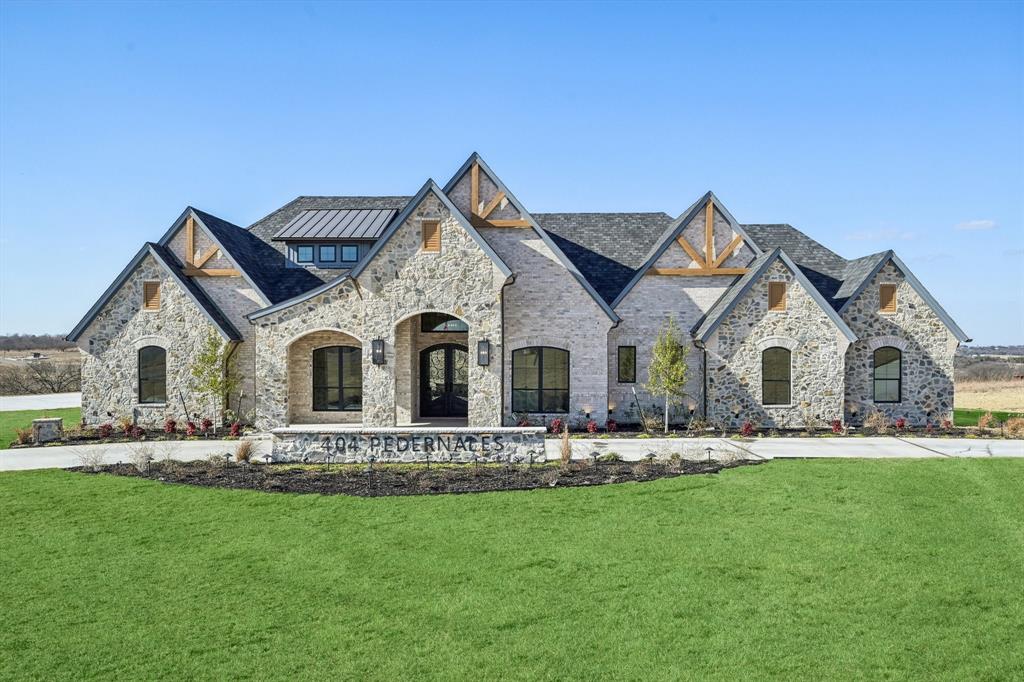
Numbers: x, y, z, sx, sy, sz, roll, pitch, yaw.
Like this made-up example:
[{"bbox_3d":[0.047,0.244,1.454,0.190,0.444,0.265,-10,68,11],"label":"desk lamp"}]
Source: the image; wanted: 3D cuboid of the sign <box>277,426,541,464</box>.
[{"bbox_3d":[-2.470,2.510,20.600,6.600,0.830,0.500,0,0,-1],"label":"sign"}]

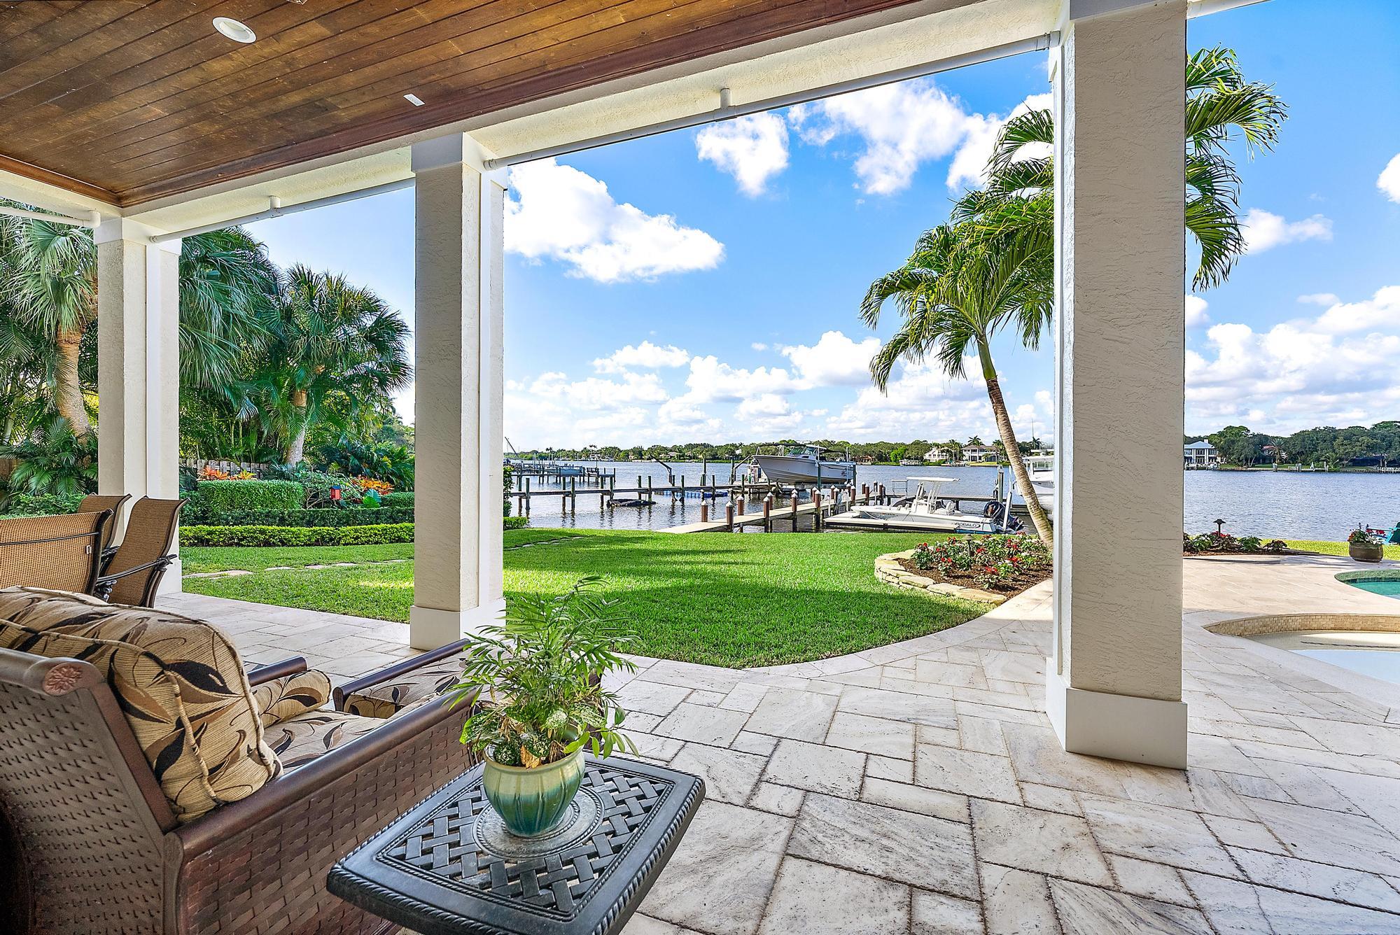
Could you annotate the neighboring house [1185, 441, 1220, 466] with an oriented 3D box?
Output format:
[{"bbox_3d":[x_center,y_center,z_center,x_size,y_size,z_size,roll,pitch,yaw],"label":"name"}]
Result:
[{"bbox_3d":[177.967,-5.053,195.000,13.000,9.000,12.000,1,0,30],"label":"neighboring house"}]

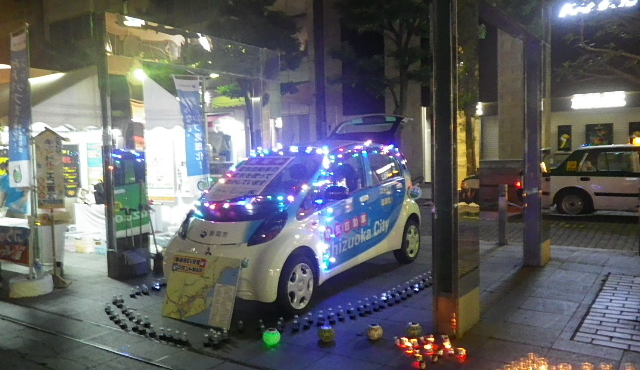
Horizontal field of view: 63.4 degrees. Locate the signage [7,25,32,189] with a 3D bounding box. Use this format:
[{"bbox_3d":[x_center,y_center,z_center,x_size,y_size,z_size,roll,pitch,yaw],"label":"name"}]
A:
[{"bbox_3d":[-3.570,-0.883,6.135,0.520,1.820,0.050,1,4,39],"label":"signage"}]

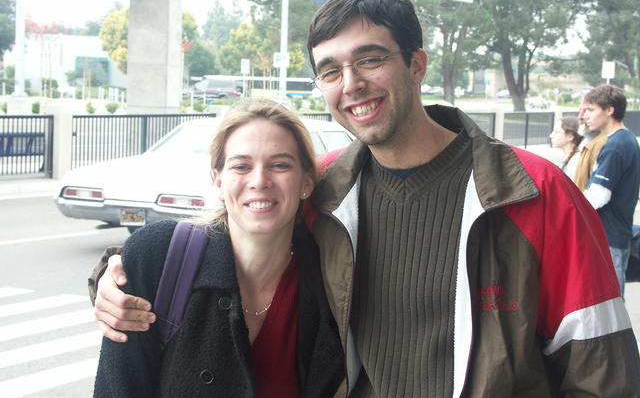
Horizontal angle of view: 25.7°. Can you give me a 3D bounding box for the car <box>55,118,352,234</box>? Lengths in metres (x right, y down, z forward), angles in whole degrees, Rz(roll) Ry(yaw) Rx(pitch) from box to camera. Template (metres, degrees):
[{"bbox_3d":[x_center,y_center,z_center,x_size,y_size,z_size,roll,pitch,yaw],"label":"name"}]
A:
[{"bbox_3d":[-0.757,-0.288,16.723,2.000,1.410,5.350,3,5,26],"label":"car"}]

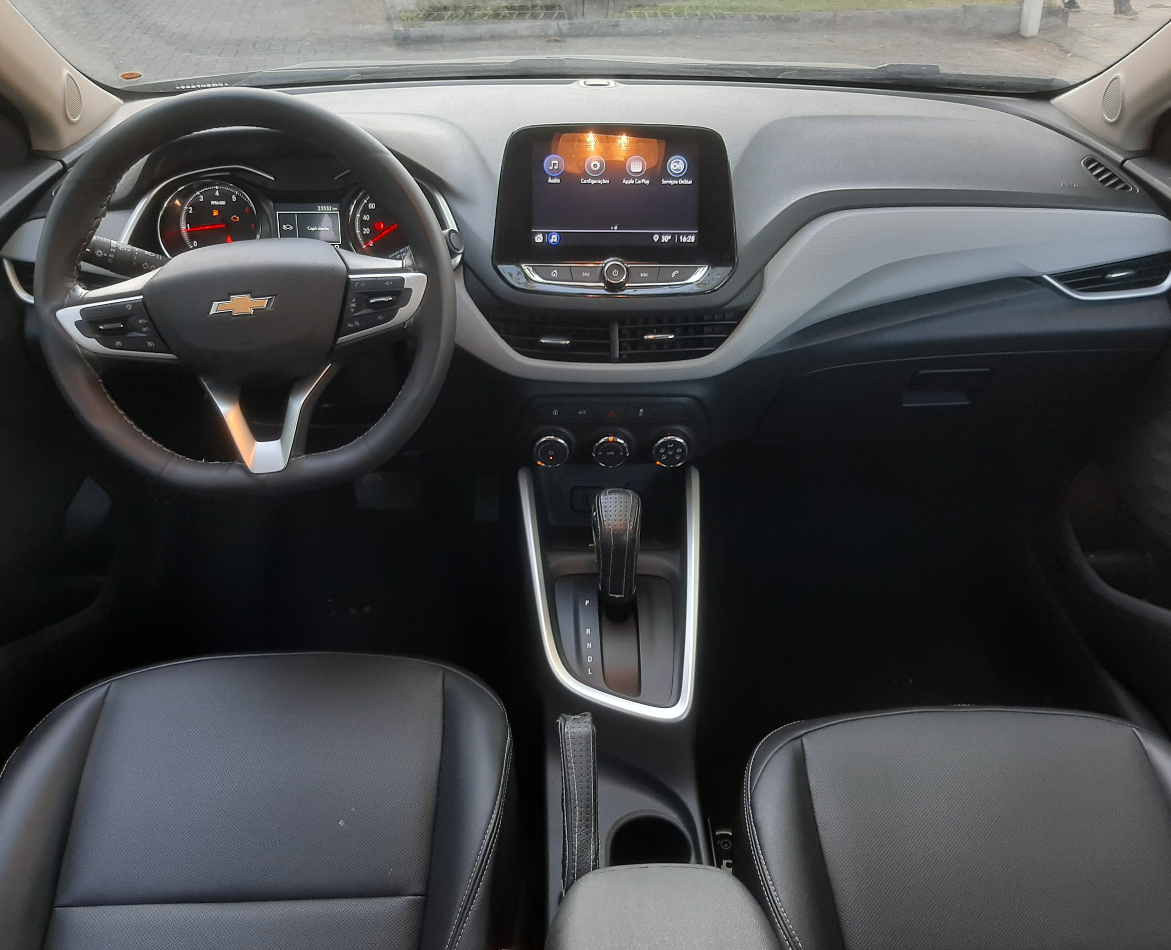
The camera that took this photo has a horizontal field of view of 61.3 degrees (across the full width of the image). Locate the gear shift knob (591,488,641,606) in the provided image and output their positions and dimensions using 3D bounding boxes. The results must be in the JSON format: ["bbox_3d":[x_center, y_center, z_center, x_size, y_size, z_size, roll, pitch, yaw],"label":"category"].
[{"bbox_3d":[0.033,0.074,1.045,0.050,0.120,0.055,-1,19,-2],"label":"gear shift knob"}]

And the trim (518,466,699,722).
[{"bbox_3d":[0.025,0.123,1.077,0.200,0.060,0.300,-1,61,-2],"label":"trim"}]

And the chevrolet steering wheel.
[{"bbox_3d":[-0.303,-0.163,0.903,0.370,0.358,0.100,-6,9,-3],"label":"chevrolet steering wheel"}]

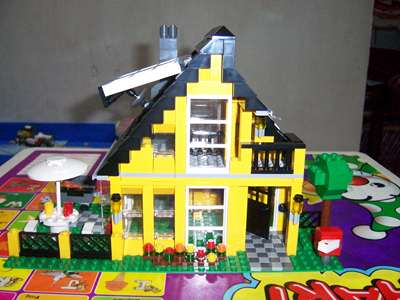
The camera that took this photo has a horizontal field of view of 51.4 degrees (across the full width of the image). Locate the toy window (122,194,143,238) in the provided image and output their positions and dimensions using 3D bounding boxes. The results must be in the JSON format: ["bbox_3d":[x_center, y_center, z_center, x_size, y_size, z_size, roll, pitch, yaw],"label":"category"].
[{"bbox_3d":[-0.051,0.051,0.321,0.016,0.038,0.006,1,16,-1],"label":"toy window"}]

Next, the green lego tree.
[{"bbox_3d":[0.104,0.041,0.337,0.034,0.077,0.033,1,16,-1],"label":"green lego tree"}]

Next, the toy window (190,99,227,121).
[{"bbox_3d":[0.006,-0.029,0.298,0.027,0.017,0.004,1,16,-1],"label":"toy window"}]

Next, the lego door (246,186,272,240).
[{"bbox_3d":[0.048,0.046,0.346,0.026,0.054,0.004,14,21,37],"label":"lego door"}]

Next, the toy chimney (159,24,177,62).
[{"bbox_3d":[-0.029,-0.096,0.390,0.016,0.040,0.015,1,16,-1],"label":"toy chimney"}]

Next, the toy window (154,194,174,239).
[{"bbox_3d":[-0.027,0.051,0.321,0.016,0.038,0.006,1,16,-1],"label":"toy window"}]

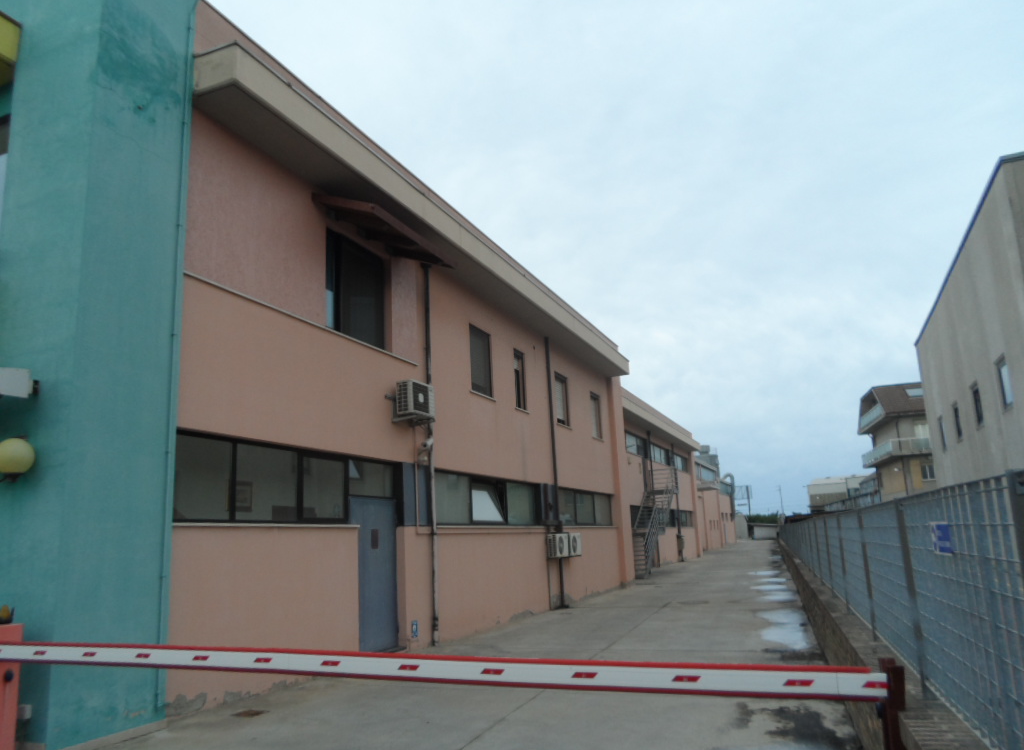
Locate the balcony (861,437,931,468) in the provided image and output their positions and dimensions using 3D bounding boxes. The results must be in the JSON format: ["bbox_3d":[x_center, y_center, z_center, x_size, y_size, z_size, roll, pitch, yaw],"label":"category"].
[{"bbox_3d":[33.035,6.753,62.908,4.000,1.220,12.200,-6,-13,14],"label":"balcony"}]

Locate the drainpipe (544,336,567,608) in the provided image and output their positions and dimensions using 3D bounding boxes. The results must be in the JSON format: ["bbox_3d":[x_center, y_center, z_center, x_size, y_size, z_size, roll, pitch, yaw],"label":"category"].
[{"bbox_3d":[1.057,2.212,18.015,0.100,6.572,0.100,-8,-14,22],"label":"drainpipe"}]

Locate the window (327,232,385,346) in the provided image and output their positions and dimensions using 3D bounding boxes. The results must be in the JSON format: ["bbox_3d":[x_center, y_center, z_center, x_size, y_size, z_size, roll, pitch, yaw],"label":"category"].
[{"bbox_3d":[-2.337,-1.251,11.158,0.130,1.490,1.635,-8,-14,22],"label":"window"}]

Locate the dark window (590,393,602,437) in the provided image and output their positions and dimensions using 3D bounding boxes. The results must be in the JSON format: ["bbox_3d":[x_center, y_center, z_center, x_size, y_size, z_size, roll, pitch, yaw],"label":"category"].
[{"bbox_3d":[2.633,1.278,23.000,0.110,1.412,1.045,-9,-14,22],"label":"dark window"}]

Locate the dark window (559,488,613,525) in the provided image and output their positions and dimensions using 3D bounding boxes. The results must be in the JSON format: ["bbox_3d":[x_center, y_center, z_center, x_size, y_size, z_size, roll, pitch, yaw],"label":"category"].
[{"bbox_3d":[2.036,3.645,20.312,0.130,0.952,4.813,-8,-14,22],"label":"dark window"}]

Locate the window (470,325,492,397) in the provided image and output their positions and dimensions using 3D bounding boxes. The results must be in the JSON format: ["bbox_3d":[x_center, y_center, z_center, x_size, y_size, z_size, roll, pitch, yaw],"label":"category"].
[{"bbox_3d":[-0.617,-0.288,15.574,0.110,1.406,1.057,-9,-14,22],"label":"window"}]

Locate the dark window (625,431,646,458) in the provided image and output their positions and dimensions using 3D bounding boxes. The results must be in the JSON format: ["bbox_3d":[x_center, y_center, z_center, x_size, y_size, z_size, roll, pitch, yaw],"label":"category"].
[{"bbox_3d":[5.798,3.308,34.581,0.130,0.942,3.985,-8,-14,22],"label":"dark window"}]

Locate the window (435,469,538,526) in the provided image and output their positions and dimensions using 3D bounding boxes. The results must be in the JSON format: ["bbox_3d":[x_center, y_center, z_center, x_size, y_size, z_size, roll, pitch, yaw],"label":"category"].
[{"bbox_3d":[-0.323,2.597,15.233,0.110,0.988,5.223,-9,-14,22],"label":"window"}]

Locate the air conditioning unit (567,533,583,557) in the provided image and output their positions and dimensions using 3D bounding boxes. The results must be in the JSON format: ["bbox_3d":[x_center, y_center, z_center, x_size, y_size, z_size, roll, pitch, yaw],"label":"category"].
[{"bbox_3d":[1.424,4.200,18.219,0.320,0.555,0.855,-9,-14,22],"label":"air conditioning unit"}]

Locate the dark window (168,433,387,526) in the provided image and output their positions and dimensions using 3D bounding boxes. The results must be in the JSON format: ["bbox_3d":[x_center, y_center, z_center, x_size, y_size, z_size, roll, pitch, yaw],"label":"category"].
[{"bbox_3d":[-2.731,1.458,9.724,0.110,1.004,4.356,-9,-14,22],"label":"dark window"}]

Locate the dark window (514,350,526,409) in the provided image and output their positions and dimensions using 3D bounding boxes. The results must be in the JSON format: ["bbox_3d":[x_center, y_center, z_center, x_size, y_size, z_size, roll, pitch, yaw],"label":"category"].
[{"bbox_3d":[0.147,0.139,16.810,0.130,1.345,0.600,-8,-14,22],"label":"dark window"}]

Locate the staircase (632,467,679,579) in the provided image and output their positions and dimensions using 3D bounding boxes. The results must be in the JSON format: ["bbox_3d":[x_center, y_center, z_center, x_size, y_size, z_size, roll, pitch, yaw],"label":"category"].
[{"bbox_3d":[5.710,5.869,30.279,1.100,4.340,7.800,-9,-14,22],"label":"staircase"}]

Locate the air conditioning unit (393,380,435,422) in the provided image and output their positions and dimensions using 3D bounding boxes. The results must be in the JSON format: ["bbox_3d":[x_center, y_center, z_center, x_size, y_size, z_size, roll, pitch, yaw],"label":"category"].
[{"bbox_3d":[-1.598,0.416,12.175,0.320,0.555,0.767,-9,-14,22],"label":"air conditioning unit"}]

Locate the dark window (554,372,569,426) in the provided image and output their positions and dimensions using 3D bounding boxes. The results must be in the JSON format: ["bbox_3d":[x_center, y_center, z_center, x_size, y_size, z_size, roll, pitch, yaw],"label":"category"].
[{"bbox_3d":[1.288,0.675,19.454,0.130,1.345,0.973,-8,-14,22],"label":"dark window"}]

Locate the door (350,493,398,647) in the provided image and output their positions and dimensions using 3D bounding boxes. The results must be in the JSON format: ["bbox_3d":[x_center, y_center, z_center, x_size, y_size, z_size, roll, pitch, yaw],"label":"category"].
[{"bbox_3d":[-2.006,2.931,10.843,0.090,2.215,1.242,-8,-14,22],"label":"door"}]

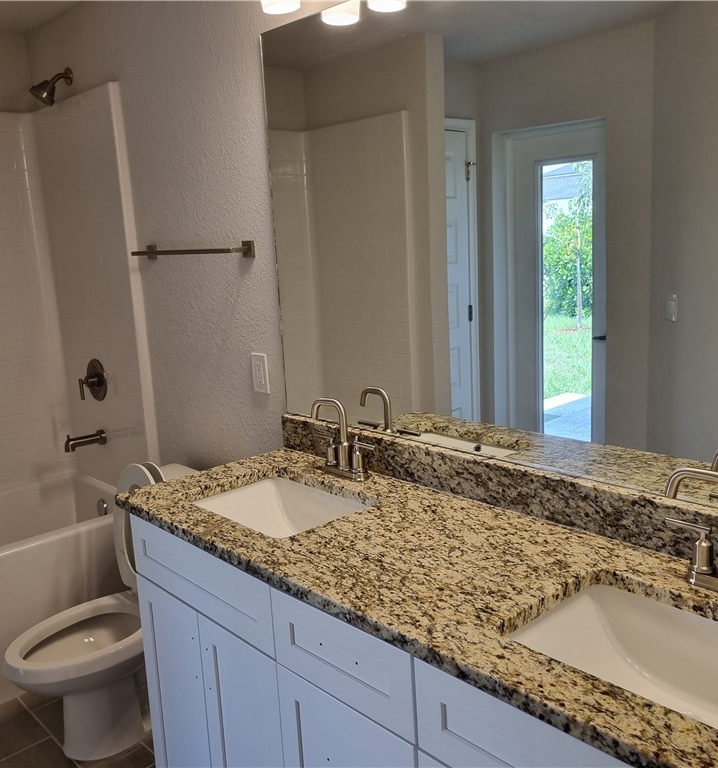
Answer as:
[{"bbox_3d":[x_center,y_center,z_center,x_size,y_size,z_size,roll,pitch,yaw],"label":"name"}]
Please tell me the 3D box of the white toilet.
[{"bbox_3d":[-0.726,0.701,2.440,0.760,0.850,0.450,-13,15,-41],"label":"white toilet"}]

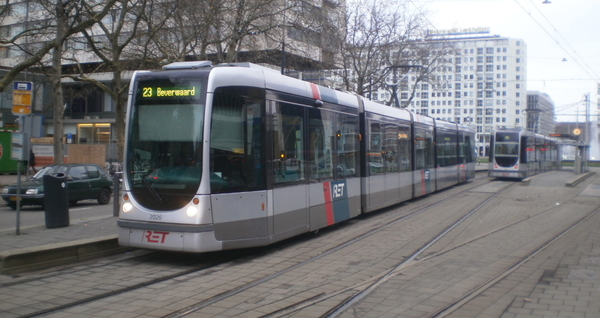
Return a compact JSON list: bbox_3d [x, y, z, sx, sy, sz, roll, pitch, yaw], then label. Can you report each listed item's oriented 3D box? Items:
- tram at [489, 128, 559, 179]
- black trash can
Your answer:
[{"bbox_3d":[20.066,-0.399,53.743,2.400,3.400,31.200,1,1,27],"label":"tram"},{"bbox_3d":[-4.839,0.825,12.400,0.470,1.040,0.470,-2,1,22],"label":"black trash can"}]

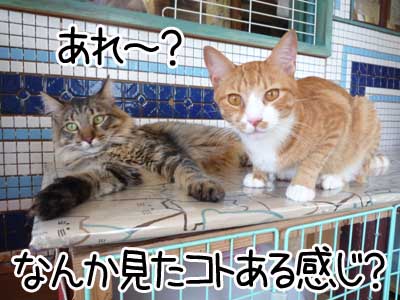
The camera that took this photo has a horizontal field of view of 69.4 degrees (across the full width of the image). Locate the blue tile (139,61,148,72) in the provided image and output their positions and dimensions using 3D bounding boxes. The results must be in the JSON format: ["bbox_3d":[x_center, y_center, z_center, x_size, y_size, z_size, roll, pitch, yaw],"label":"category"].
[{"bbox_3d":[-0.153,-0.223,0.774,0.025,0.025,0.006,-1,6,-25],"label":"blue tile"}]

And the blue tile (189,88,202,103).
[{"bbox_3d":[-0.014,-0.167,0.886,0.045,0.045,0.006,-2,6,-25],"label":"blue tile"}]

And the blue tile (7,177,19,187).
[{"bbox_3d":[-0.409,0.068,0.631,0.023,0.023,0.006,-2,4,-25],"label":"blue tile"}]

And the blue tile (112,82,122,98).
[{"bbox_3d":[-0.221,-0.156,0.750,0.043,0.044,0.006,-1,6,-25],"label":"blue tile"}]

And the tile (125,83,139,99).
[{"bbox_3d":[-0.191,-0.165,0.802,0.045,0.045,0.006,-2,6,-25],"label":"tile"}]

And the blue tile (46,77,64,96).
[{"bbox_3d":[-0.328,-0.145,0.655,0.040,0.041,0.007,-2,4,-25],"label":"blue tile"}]

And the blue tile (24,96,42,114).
[{"bbox_3d":[-0.405,-0.111,0.706,0.045,0.045,0.006,-2,6,-25],"label":"blue tile"}]

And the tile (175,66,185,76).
[{"bbox_3d":[-0.055,-0.220,0.808,0.024,0.024,0.006,-2,6,-25],"label":"tile"}]

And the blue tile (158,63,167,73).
[{"bbox_3d":[-0.110,-0.235,0.833,0.025,0.025,0.006,-2,6,-25],"label":"blue tile"}]

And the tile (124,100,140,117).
[{"bbox_3d":[-0.181,-0.110,0.773,0.043,0.044,0.006,-1,6,-25],"label":"tile"}]

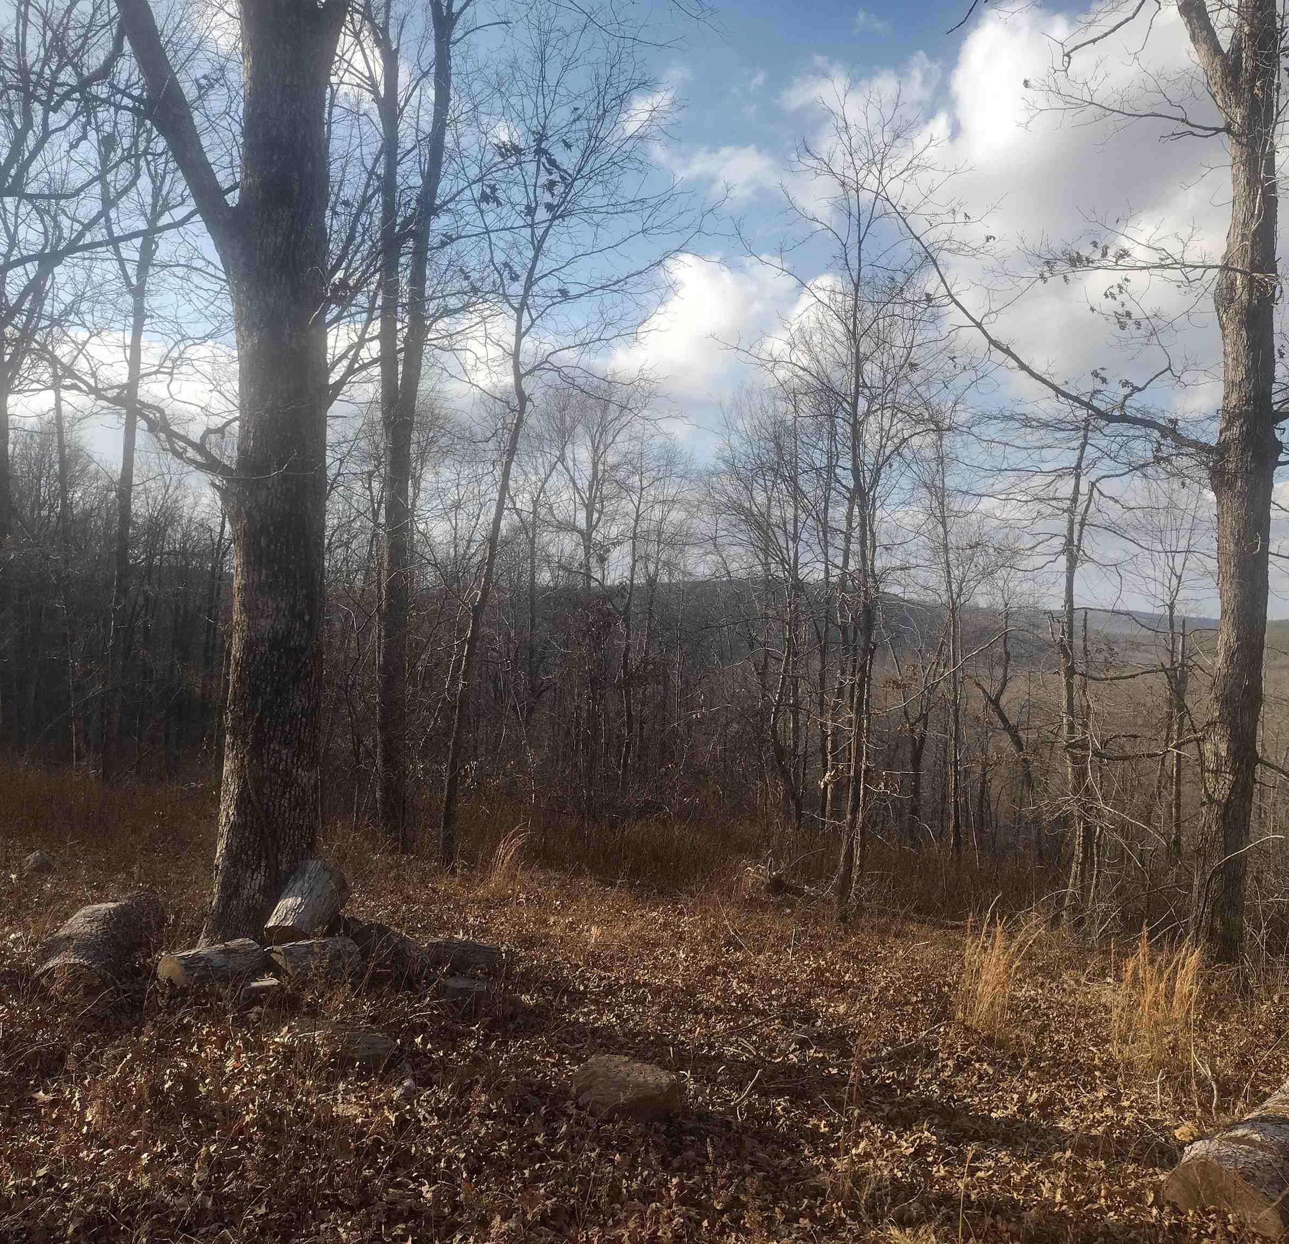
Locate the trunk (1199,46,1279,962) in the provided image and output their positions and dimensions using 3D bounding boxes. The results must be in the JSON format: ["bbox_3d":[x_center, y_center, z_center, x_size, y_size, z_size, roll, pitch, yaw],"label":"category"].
[{"bbox_3d":[3.031,-0.598,6.600,0.330,4.600,0.330,2,-1,0],"label":"trunk"}]

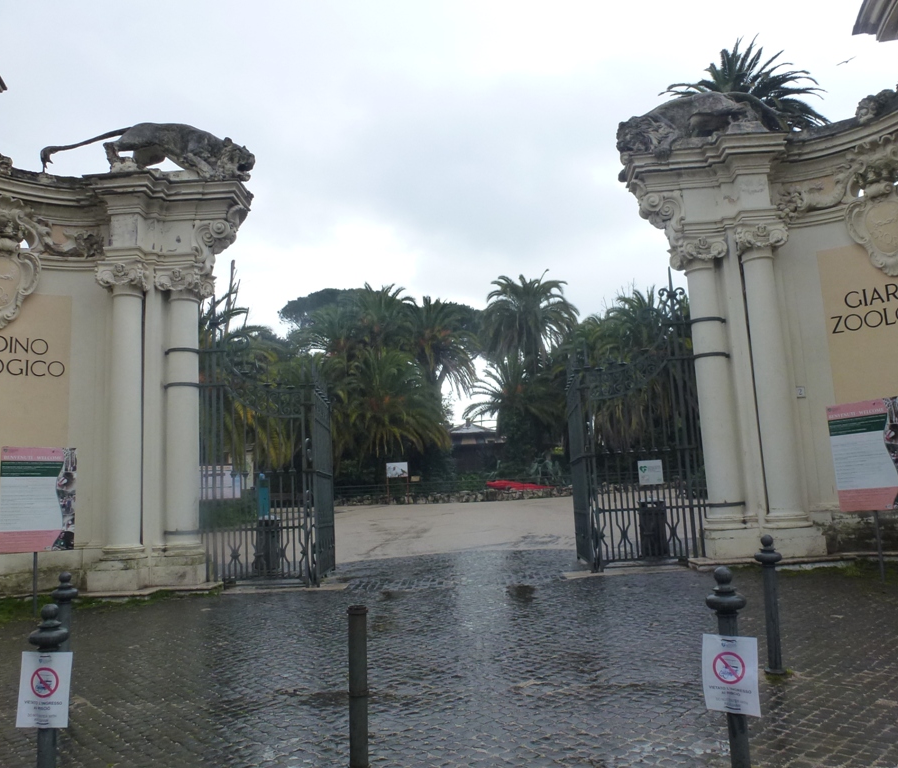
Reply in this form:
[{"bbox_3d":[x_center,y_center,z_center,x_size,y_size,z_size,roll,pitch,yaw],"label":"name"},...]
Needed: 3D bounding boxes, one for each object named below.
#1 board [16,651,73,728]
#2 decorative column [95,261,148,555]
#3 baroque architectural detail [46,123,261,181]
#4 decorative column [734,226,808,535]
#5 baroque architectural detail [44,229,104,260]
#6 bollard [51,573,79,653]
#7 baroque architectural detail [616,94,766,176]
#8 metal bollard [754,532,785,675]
[{"bbox_3d":[-2.305,1.747,4.050,0.293,0.420,0.020,0,-7,-1],"label":"board"},{"bbox_3d":[-5.406,0.420,11.786,0.800,5.000,0.800,-3,-8,0],"label":"decorative column"},{"bbox_3d":[-5.412,-4.127,12.905,3.600,1.050,0.850,-2,-8,-3],"label":"baroque architectural detail"},{"bbox_3d":[5.617,-0.195,12.251,0.840,5.150,0.800,-3,-8,0],"label":"decorative column"},{"bbox_3d":[-6.933,-2.576,13.109,1.050,0.600,0.250,0,-8,-21],"label":"baroque architectural detail"},{"bbox_3d":[-3.032,2.022,5.590,0.215,1.050,0.215,-3,-8,0],"label":"bollard"},{"bbox_3d":[4.401,-4.654,12.913,2.650,1.350,0.880,-2,-8,-8],"label":"baroque architectural detail"},{"bbox_3d":[2.585,1.755,5.700,0.220,1.060,0.220,0,-8,0],"label":"metal bollard"}]

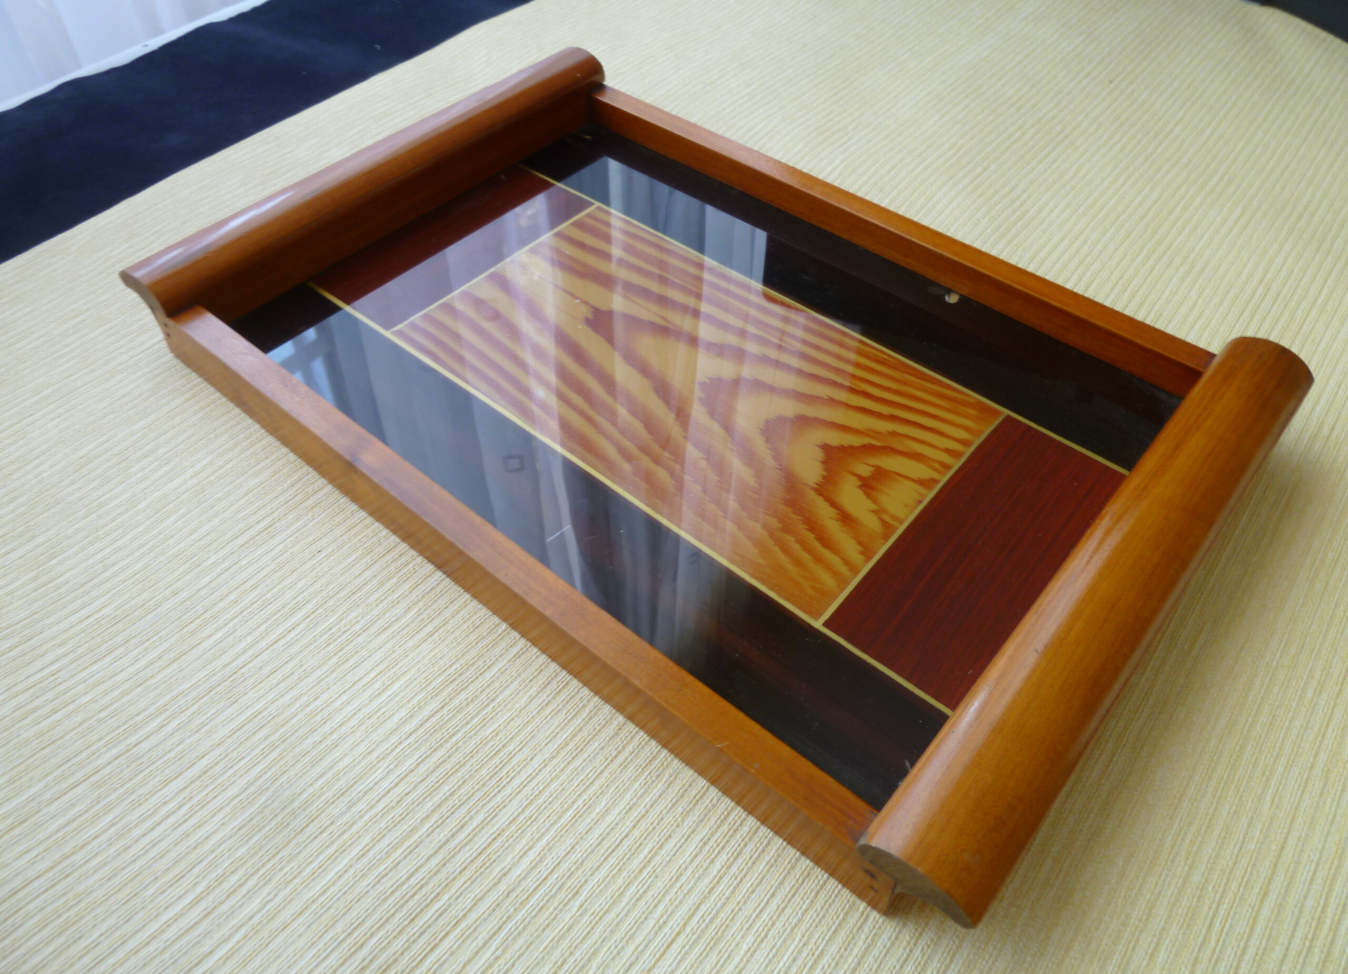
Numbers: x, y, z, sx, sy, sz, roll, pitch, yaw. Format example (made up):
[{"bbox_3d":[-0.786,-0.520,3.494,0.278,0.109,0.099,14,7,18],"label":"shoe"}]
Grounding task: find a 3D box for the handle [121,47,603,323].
[{"bbox_3d":[-0.148,-0.172,0.517,0.036,0.022,0.291,33,56,25],"label":"handle"}]

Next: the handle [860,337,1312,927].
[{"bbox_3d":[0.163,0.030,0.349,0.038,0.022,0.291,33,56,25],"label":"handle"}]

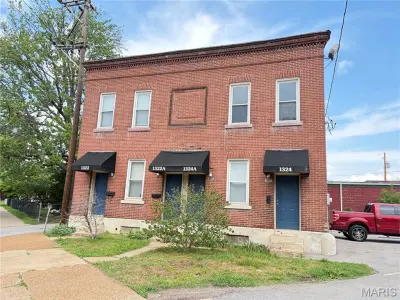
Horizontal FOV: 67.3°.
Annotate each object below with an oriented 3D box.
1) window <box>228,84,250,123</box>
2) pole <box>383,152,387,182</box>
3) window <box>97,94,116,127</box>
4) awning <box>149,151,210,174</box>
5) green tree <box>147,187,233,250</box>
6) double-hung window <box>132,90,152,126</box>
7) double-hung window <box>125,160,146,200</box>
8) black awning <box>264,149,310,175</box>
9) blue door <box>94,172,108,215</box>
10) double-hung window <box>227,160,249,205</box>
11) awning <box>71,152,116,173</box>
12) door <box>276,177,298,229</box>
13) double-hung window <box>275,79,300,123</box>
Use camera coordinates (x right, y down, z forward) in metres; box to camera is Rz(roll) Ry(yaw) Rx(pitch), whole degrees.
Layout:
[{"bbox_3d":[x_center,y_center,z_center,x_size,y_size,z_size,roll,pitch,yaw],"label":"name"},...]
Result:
[{"bbox_3d":[1.668,-1.956,12.601,0.860,1.780,0.130,-1,-9,18],"label":"window"},{"bbox_3d":[28.077,5.396,45.163,0.280,10.176,0.280,-1,-10,18],"label":"pole"},{"bbox_3d":[-4.462,-1.907,14.554,0.901,1.801,0.130,-1,-10,18],"label":"window"},{"bbox_3d":[-0.831,0.461,12.459,2.270,1.000,0.960,-1,-9,18],"label":"awning"},{"bbox_3d":[-0.354,2.300,10.095,2.700,2.100,2.300,-1,-9,18],"label":"green tree"},{"bbox_3d":[-2.640,-1.916,13.966,0.889,1.796,0.130,-1,-10,18],"label":"double-hung window"},{"bbox_3d":[-2.917,1.323,13.578,0.870,1.790,0.130,-1,-9,18],"label":"double-hung window"},{"bbox_3d":[3.148,0.416,11.038,1.558,0.990,0.950,-1,-10,18],"label":"black awning"},{"bbox_3d":[-4.700,2.086,14.174,0.850,2.030,0.100,-1,-9,18],"label":"blue door"},{"bbox_3d":[1.541,1.290,12.030,0.889,1.813,0.130,-1,-10,18],"label":"double-hung window"},{"bbox_3d":[-4.785,0.498,13.593,1.561,0.978,0.950,-1,-10,18],"label":"awning"},{"bbox_3d":[3.317,1.992,11.413,0.878,2.033,0.050,-1,-10,18],"label":"door"},{"bbox_3d":[3.504,-1.985,11.989,0.890,1.800,0.130,-1,-9,18],"label":"double-hung window"}]

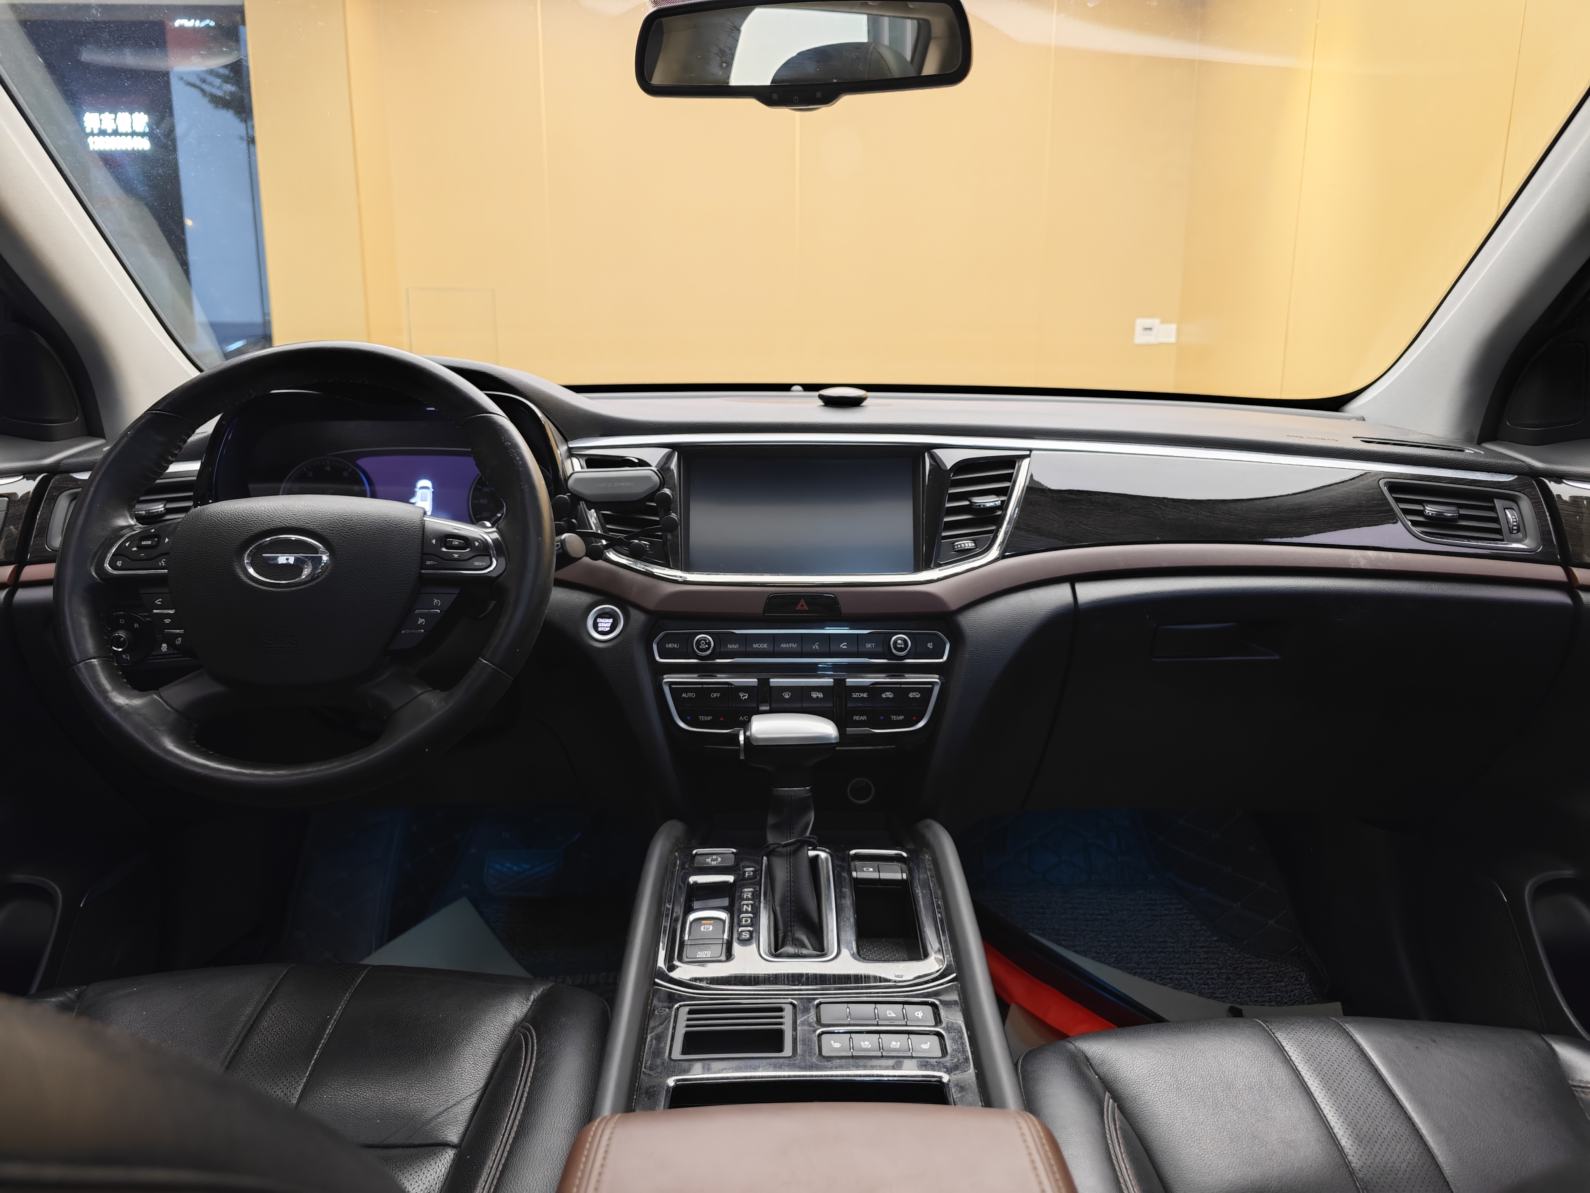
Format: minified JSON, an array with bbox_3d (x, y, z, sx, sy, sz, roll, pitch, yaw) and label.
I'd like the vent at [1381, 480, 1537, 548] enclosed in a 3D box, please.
[{"bbox_3d":[0.625,-0.077,0.990,0.135,0.064,0.040,2,3,10],"label":"vent"}]

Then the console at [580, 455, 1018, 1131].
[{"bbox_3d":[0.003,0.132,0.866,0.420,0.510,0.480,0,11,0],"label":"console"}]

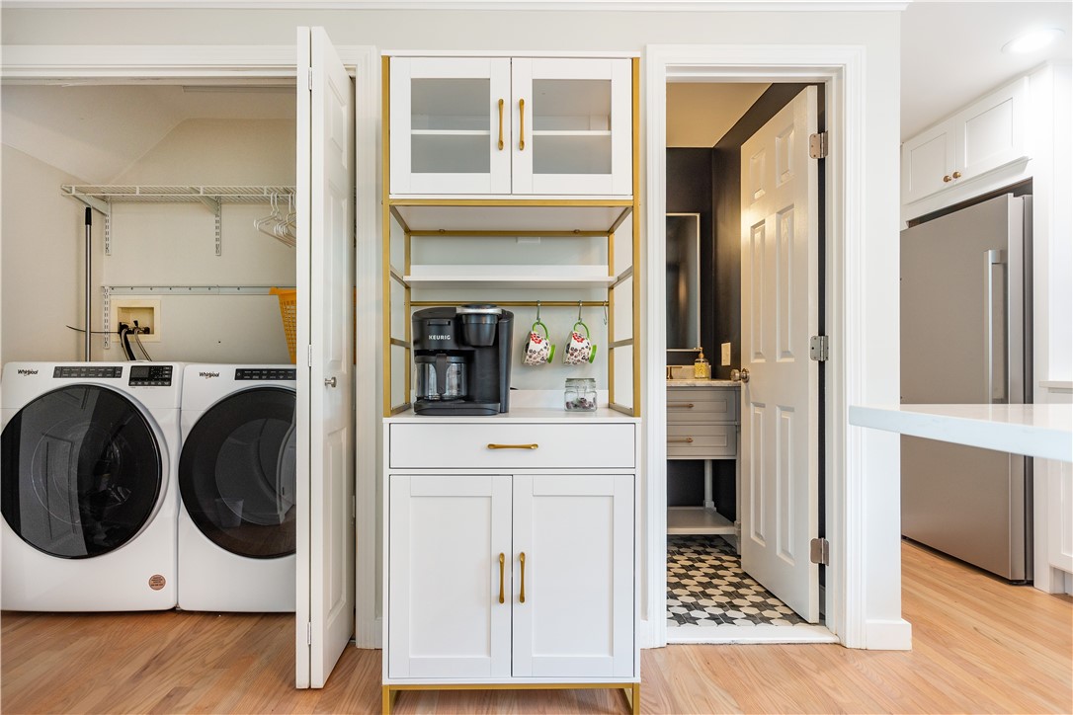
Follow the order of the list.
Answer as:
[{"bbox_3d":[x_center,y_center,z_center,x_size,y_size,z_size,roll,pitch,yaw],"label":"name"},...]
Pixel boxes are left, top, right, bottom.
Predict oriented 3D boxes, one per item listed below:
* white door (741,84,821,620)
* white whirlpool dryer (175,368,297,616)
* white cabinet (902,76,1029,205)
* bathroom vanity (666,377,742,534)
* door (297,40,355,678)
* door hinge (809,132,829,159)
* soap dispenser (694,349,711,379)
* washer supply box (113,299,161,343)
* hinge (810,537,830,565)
[{"bbox_3d":[1.026,-0.006,2.556,0.040,2.030,0.605,0,-1,-4],"label":"white door"},{"bbox_3d":[-1.085,0.523,2.735,0.686,0.985,0.780,0,-1,-2],"label":"white whirlpool dryer"},{"bbox_3d":[2.490,-1.085,3.140,0.580,0.365,0.860,0,-1,-4],"label":"white cabinet"},{"bbox_3d":[0.680,0.577,3.325,0.760,0.900,0.540,0,-1,-2],"label":"bathroom vanity"},{"bbox_3d":[-0.698,0.003,1.993,0.082,2.007,0.370,0,-1,-3],"label":"door"},{"bbox_3d":[1.059,-0.794,2.235,0.058,0.097,0.045,0,-1,-2],"label":"door hinge"},{"bbox_3d":[0.952,0.036,3.420,0.088,0.178,0.085,0,-1,-14],"label":"soap dispenser"},{"bbox_3d":[-2.108,-0.190,3.170,0.260,0.222,0.090,0,-1,-2],"label":"washer supply box"},{"bbox_3d":[1.065,0.730,2.235,0.058,0.100,0.045,0,-1,-2],"label":"hinge"}]

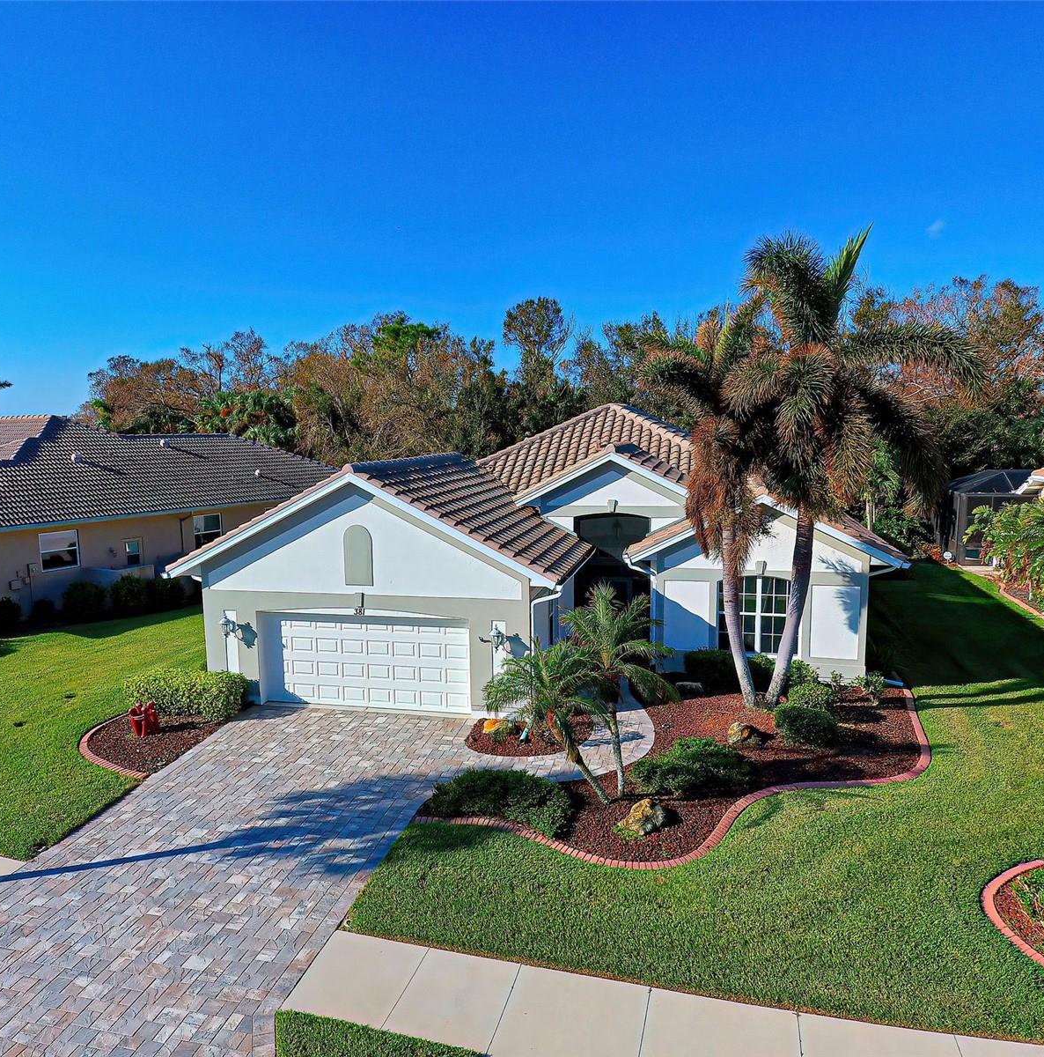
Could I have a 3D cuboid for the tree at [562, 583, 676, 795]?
[{"bbox_3d":[1.584,2.652,11.346,1.846,3.564,1.900,0,6,8],"label":"tree"}]

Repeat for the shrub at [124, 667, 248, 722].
[{"bbox_3d":[-7.471,3.673,15.400,2.750,0.880,1.150,1,6,11],"label":"shrub"}]

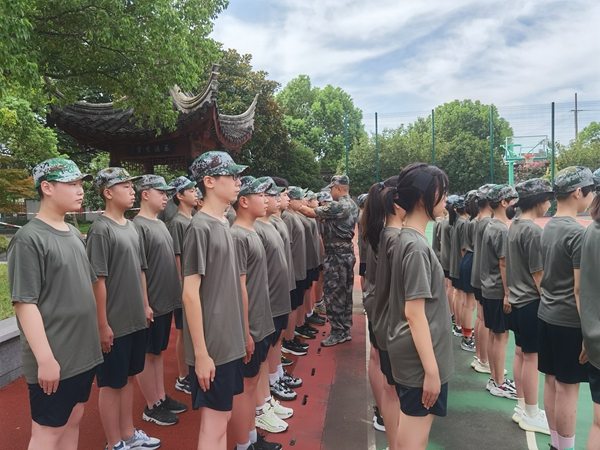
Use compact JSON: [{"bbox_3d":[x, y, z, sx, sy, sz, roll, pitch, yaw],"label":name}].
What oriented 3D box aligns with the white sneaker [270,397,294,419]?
[{"bbox_3d":[-0.192,1.315,3.381,0.280,0.130,0.100,-1,3,6],"label":"white sneaker"}]

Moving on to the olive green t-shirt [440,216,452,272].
[{"bbox_3d":[1.798,0.242,5.458,0.260,0.640,0.430,-1,4,8],"label":"olive green t-shirt"}]

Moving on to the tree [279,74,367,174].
[{"bbox_3d":[1.238,-5.966,34.814,7.300,10.200,7.300,-1,4,8],"label":"tree"}]

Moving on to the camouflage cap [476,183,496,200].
[{"bbox_3d":[1.641,-0.290,4.021,0.250,0.135,0.180,0,3,6],"label":"camouflage cap"}]

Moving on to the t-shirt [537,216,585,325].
[{"bbox_3d":[1.464,0.272,2.602,0.280,0.660,0.460,-1,3,5],"label":"t-shirt"}]

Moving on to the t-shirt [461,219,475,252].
[{"bbox_3d":[1.692,0.118,4.556,0.260,0.410,0.410,-1,3,5],"label":"t-shirt"}]

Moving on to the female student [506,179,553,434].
[{"bbox_3d":[1.579,0.518,3.174,0.330,1.654,0.460,-1,3,7],"label":"female student"}]

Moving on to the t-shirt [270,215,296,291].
[{"bbox_3d":[-0.142,0.239,3.792,0.270,0.660,0.450,-1,4,8],"label":"t-shirt"}]

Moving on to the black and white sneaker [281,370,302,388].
[{"bbox_3d":[-0.129,1.292,3.929,0.280,0.120,0.105,-1,4,12],"label":"black and white sneaker"}]

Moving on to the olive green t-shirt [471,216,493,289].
[{"bbox_3d":[1.640,0.264,4.065,0.270,0.650,0.450,-1,4,8],"label":"olive green t-shirt"}]

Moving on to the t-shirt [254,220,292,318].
[{"bbox_3d":[-0.208,0.284,3.269,0.270,0.650,0.460,-1,3,10],"label":"t-shirt"}]

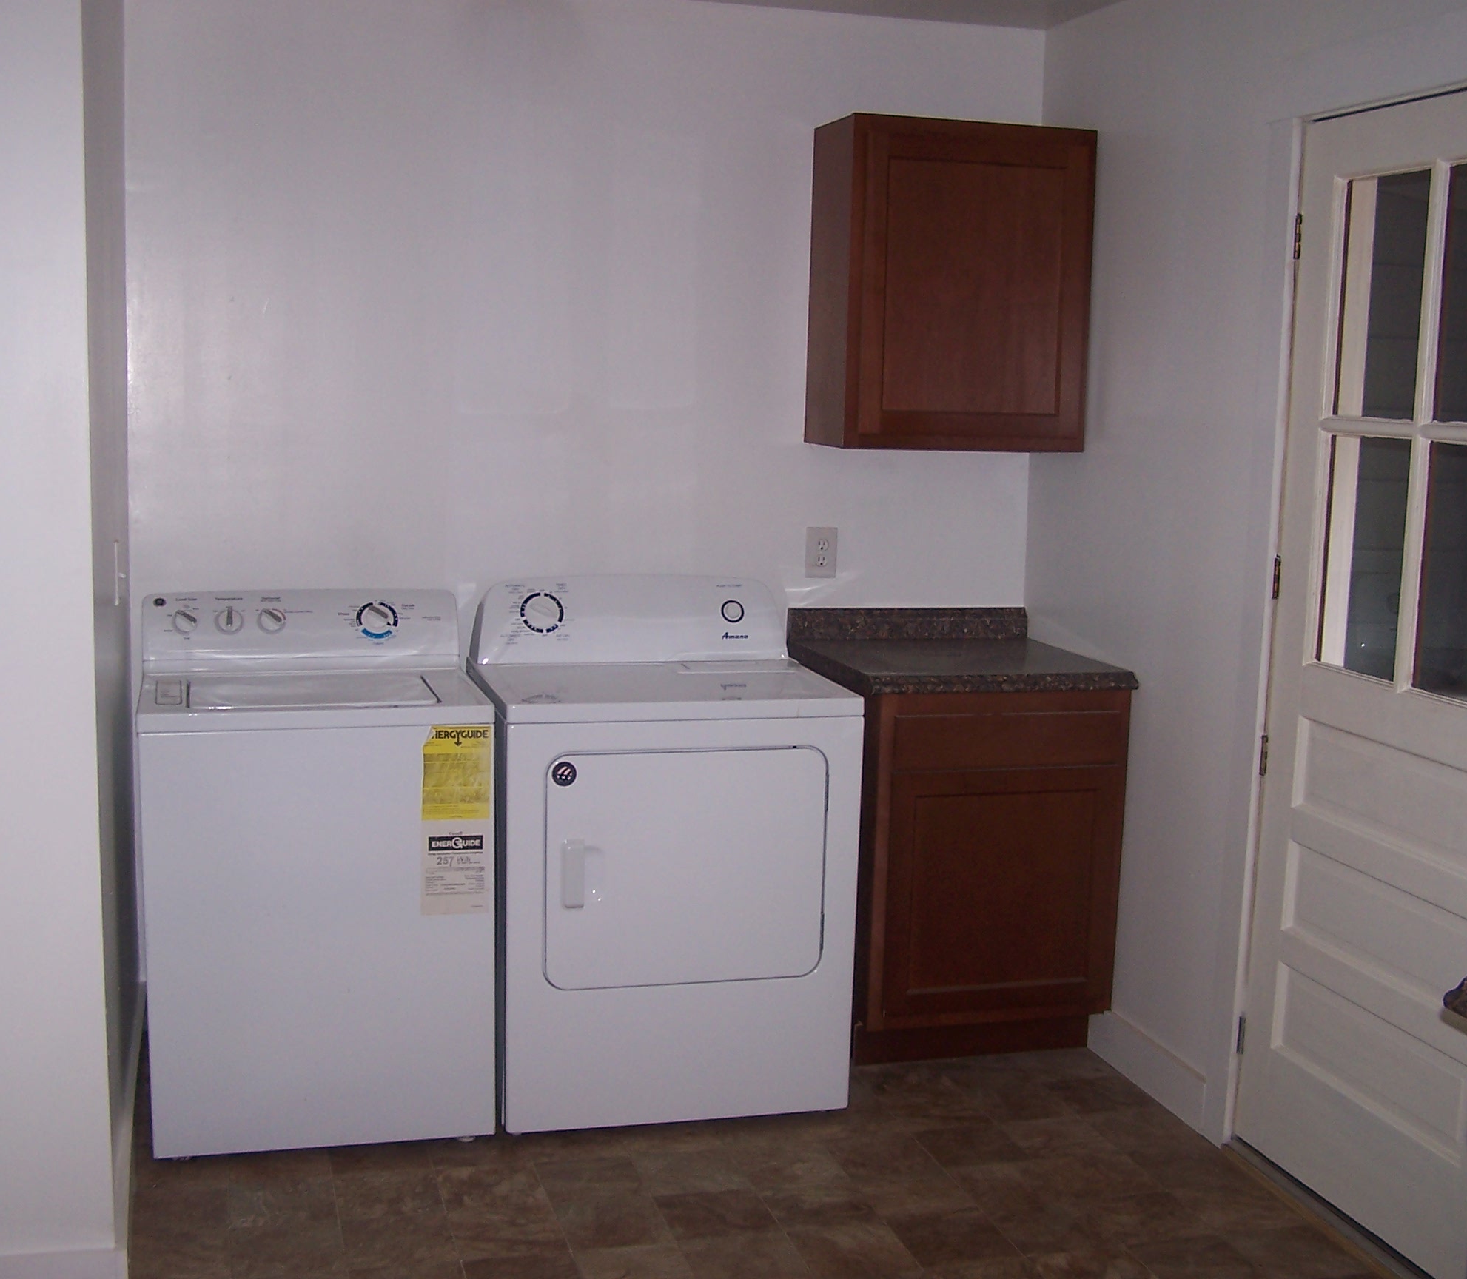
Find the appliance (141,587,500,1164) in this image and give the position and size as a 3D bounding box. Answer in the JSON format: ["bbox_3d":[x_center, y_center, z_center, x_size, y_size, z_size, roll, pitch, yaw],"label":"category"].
[{"bbox_3d":[-0.890,0.456,3.963,0.673,1.060,0.657,-1,8,-16],"label":"appliance"}]

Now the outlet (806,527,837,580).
[{"bbox_3d":[0.221,-0.214,4.657,0.079,0.124,0.008,-1,8,-16],"label":"outlet"}]

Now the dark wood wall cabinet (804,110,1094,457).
[{"bbox_3d":[0.519,-0.837,4.491,0.606,0.752,0.315,-1,8,-16],"label":"dark wood wall cabinet"}]

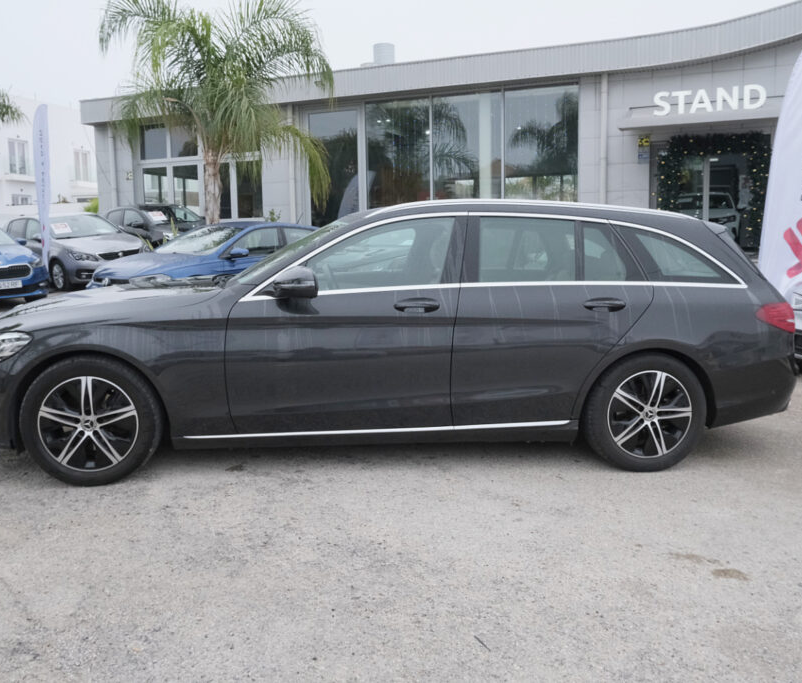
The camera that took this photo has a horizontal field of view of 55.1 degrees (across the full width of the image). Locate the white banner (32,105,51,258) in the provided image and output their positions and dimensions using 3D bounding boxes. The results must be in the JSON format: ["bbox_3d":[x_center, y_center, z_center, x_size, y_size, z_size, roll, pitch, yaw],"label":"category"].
[{"bbox_3d":[-6.150,-2.550,13.150,0.720,2.950,0.150,6,10,41],"label":"white banner"}]

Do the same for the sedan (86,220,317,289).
[{"bbox_3d":[-2.580,-1.080,11.700,1.780,1.450,4.200,6,10,40],"label":"sedan"}]

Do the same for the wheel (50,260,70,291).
[{"bbox_3d":[-6.500,-1.250,14.750,0.635,0.635,0.215,6,9,40],"label":"wheel"}]

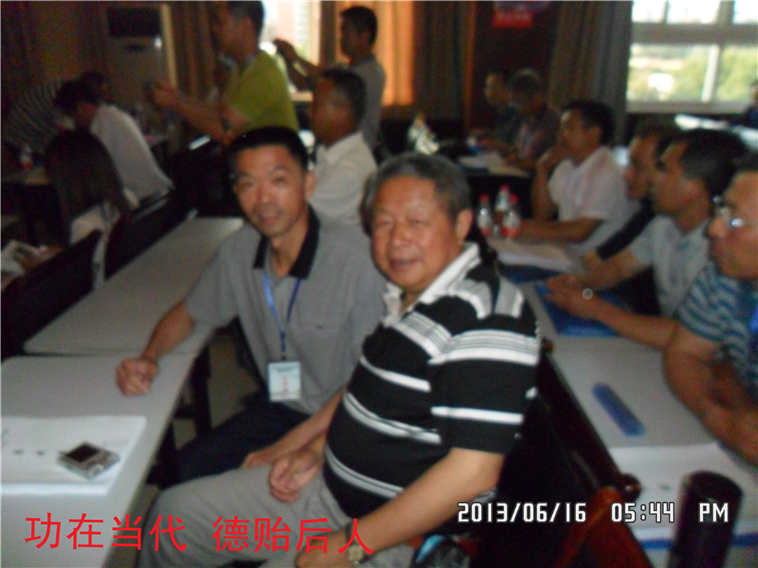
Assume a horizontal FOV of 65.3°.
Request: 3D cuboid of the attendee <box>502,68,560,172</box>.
[{"bbox_3d":[0.860,-0.616,3.696,0.650,1.290,0.500,-2,23,-5],"label":"attendee"}]

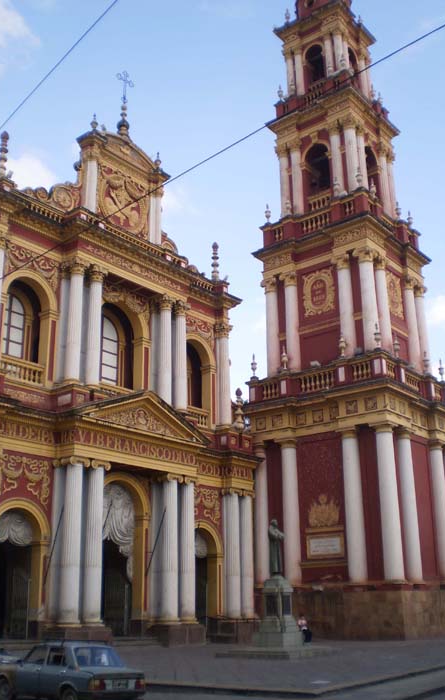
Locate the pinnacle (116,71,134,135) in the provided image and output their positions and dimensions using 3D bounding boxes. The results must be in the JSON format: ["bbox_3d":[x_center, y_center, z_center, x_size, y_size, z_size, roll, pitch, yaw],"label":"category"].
[{"bbox_3d":[-6.220,-15.646,46.207,0.800,5.000,1.350,-16,-24,38],"label":"pinnacle"}]

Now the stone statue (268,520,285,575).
[{"bbox_3d":[2.203,8.209,30.265,0.720,2.402,0.720,-15,-24,37],"label":"stone statue"}]

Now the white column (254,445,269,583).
[{"bbox_3d":[2.407,10.135,44.583,1.020,8.350,1.020,0,-19,0],"label":"white column"}]

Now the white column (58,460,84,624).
[{"bbox_3d":[-6.477,8.197,31.566,0.877,7.179,0.877,-16,-24,38],"label":"white column"}]

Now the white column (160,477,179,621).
[{"bbox_3d":[-2.339,9.018,33.207,0.800,6.626,0.800,0,-19,0],"label":"white column"}]

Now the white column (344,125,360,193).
[{"bbox_3d":[8.574,-12.743,47.968,0.816,5.326,0.816,0,-19,0],"label":"white column"}]

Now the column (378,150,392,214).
[{"bbox_3d":[11.916,-12.269,53.395,0.770,5.660,0.770,-15,-23,37],"label":"column"}]

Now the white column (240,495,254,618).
[{"bbox_3d":[1.341,10.857,38.557,0.780,6.502,0.780,0,-19,0],"label":"white column"}]

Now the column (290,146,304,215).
[{"bbox_3d":[5.243,-11.969,50.707,0.775,5.642,0.775,0,-19,0],"label":"column"}]

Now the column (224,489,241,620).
[{"bbox_3d":[0.609,11.107,39.914,0.778,6.841,0.778,-14,-22,36],"label":"column"}]

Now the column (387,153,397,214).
[{"bbox_3d":[12.403,-12.111,53.115,0.800,5.250,0.800,-16,-24,38],"label":"column"}]

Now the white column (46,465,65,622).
[{"bbox_3d":[-6.983,7.943,30.171,0.750,6.527,0.750,-15,-24,37],"label":"white column"}]

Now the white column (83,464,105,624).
[{"bbox_3d":[-6.027,9.158,34.277,0.950,7.300,0.950,-16,-24,38],"label":"white column"}]

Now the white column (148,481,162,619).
[{"bbox_3d":[-3.279,9.863,36.571,0.694,6.955,0.775,-16,-24,38],"label":"white column"}]

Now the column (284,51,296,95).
[{"bbox_3d":[5.205,-21.203,55.725,0.680,4.200,0.680,0,-19,0],"label":"column"}]

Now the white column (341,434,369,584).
[{"bbox_3d":[6.824,7.992,37.675,0.921,7.745,0.921,-15,-22,37],"label":"white column"}]

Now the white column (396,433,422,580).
[{"bbox_3d":[9.760,8.025,37.905,0.891,7.819,0.891,-15,-22,37],"label":"white column"}]

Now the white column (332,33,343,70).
[{"bbox_3d":[8.406,-21.245,51.868,0.673,3.720,0.673,-16,-24,38],"label":"white column"}]

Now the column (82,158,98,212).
[{"bbox_3d":[-7.198,-8.897,39.807,0.720,3.896,0.800,-15,-23,37],"label":"column"}]

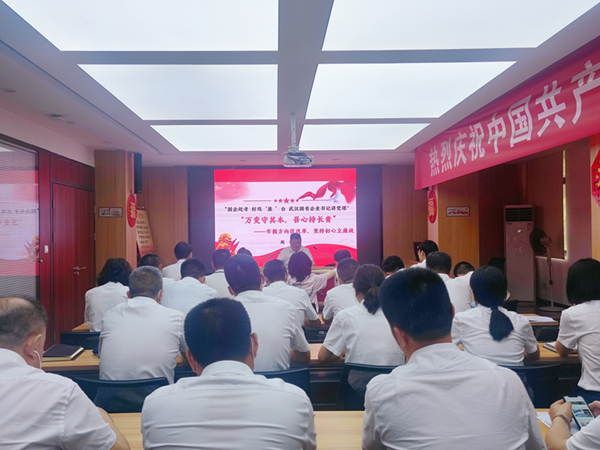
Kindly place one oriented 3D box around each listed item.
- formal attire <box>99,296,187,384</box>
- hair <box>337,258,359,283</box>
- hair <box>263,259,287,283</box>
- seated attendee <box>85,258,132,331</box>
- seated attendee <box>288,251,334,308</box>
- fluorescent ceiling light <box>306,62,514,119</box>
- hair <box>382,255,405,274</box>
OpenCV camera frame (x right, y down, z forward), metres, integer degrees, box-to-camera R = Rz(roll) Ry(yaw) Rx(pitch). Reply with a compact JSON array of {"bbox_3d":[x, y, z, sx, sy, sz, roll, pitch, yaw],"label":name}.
[{"bbox_3d":[-0.757,0.609,2.183,0.450,0.520,0.330,-1,-1,0],"label":"formal attire"},{"bbox_3d":[0.338,0.320,3.080,0.165,0.175,0.200,-1,-1,-3],"label":"hair"},{"bbox_3d":[-0.175,0.323,3.109,0.170,0.180,0.200,-1,-1,2],"label":"hair"},{"bbox_3d":[-1.211,0.834,3.048,0.450,1.208,0.700,-1,-1,0],"label":"seated attendee"},{"bbox_3d":[0.082,0.887,4.106,0.460,1.266,0.700,-1,-1,2],"label":"seated attendee"},{"bbox_3d":[0.954,-1.367,4.531,1.667,0.060,1.760,-1,-1,-3],"label":"fluorescent ceiling light"},{"bbox_3d":[0.766,0.332,3.550,0.175,0.180,0.200,0,-1,-8],"label":"hair"}]

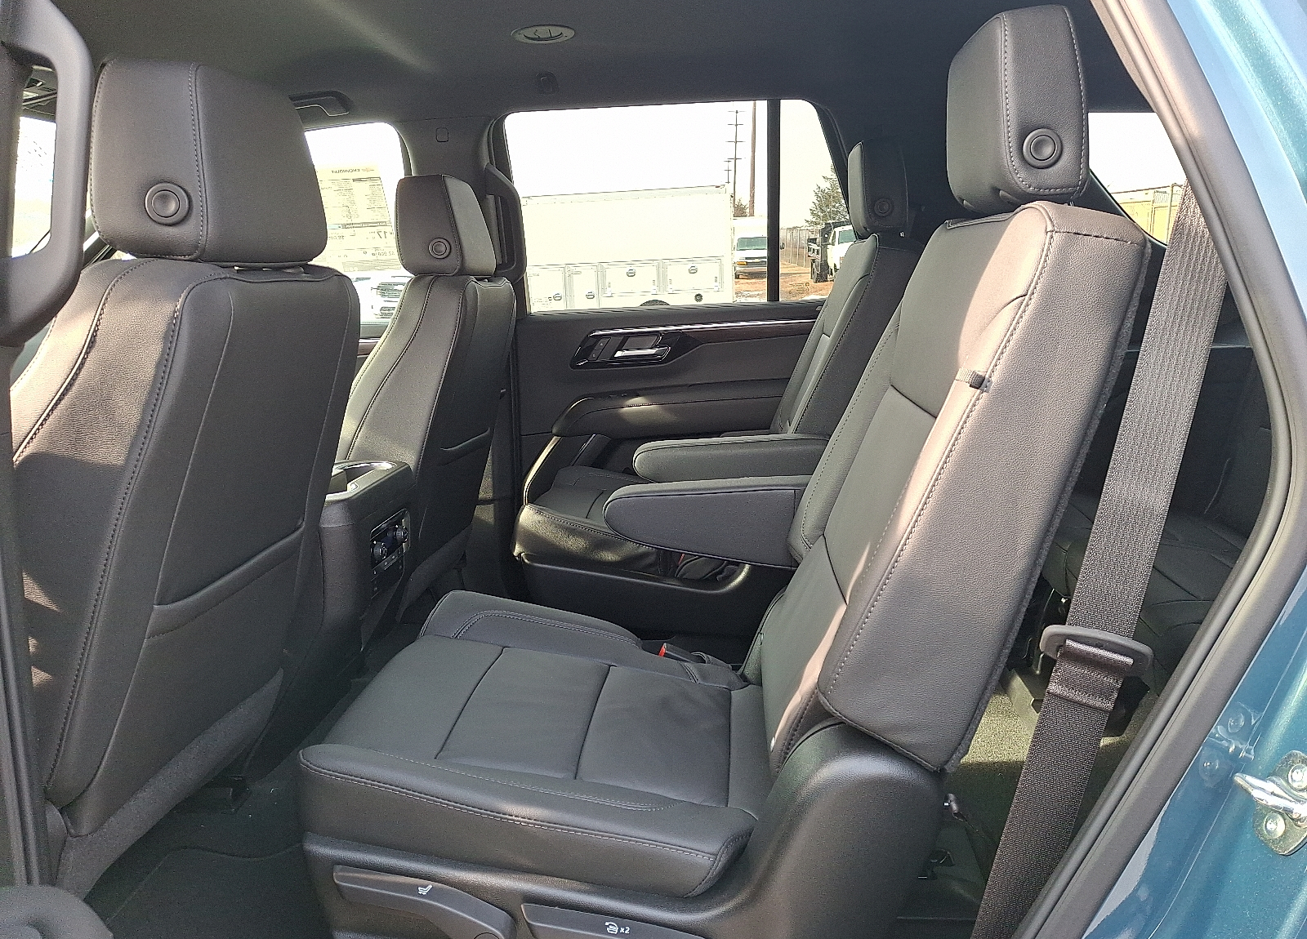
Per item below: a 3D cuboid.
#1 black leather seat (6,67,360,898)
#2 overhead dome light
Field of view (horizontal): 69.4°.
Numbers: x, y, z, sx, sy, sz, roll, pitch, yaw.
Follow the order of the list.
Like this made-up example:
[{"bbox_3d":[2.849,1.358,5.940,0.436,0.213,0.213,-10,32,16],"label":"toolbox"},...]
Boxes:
[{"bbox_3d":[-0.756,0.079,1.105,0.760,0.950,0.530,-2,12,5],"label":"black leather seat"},{"bbox_3d":[-0.195,-0.771,1.672,0.115,0.022,0.115,-2,12,5],"label":"overhead dome light"}]

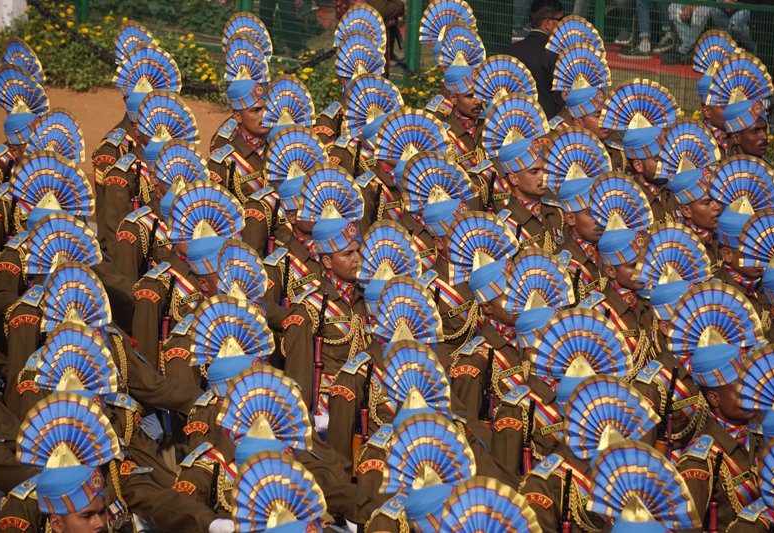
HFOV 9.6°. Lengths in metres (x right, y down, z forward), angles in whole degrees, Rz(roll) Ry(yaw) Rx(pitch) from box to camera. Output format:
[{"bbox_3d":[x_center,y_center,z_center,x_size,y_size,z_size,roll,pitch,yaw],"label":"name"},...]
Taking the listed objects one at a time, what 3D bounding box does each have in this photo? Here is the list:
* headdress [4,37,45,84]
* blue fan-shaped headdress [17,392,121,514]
[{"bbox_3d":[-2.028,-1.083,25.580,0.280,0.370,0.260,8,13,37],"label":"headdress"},{"bbox_3d":[-1.075,0.633,15.569,0.380,0.370,0.240,-9,14,-41],"label":"blue fan-shaped headdress"}]

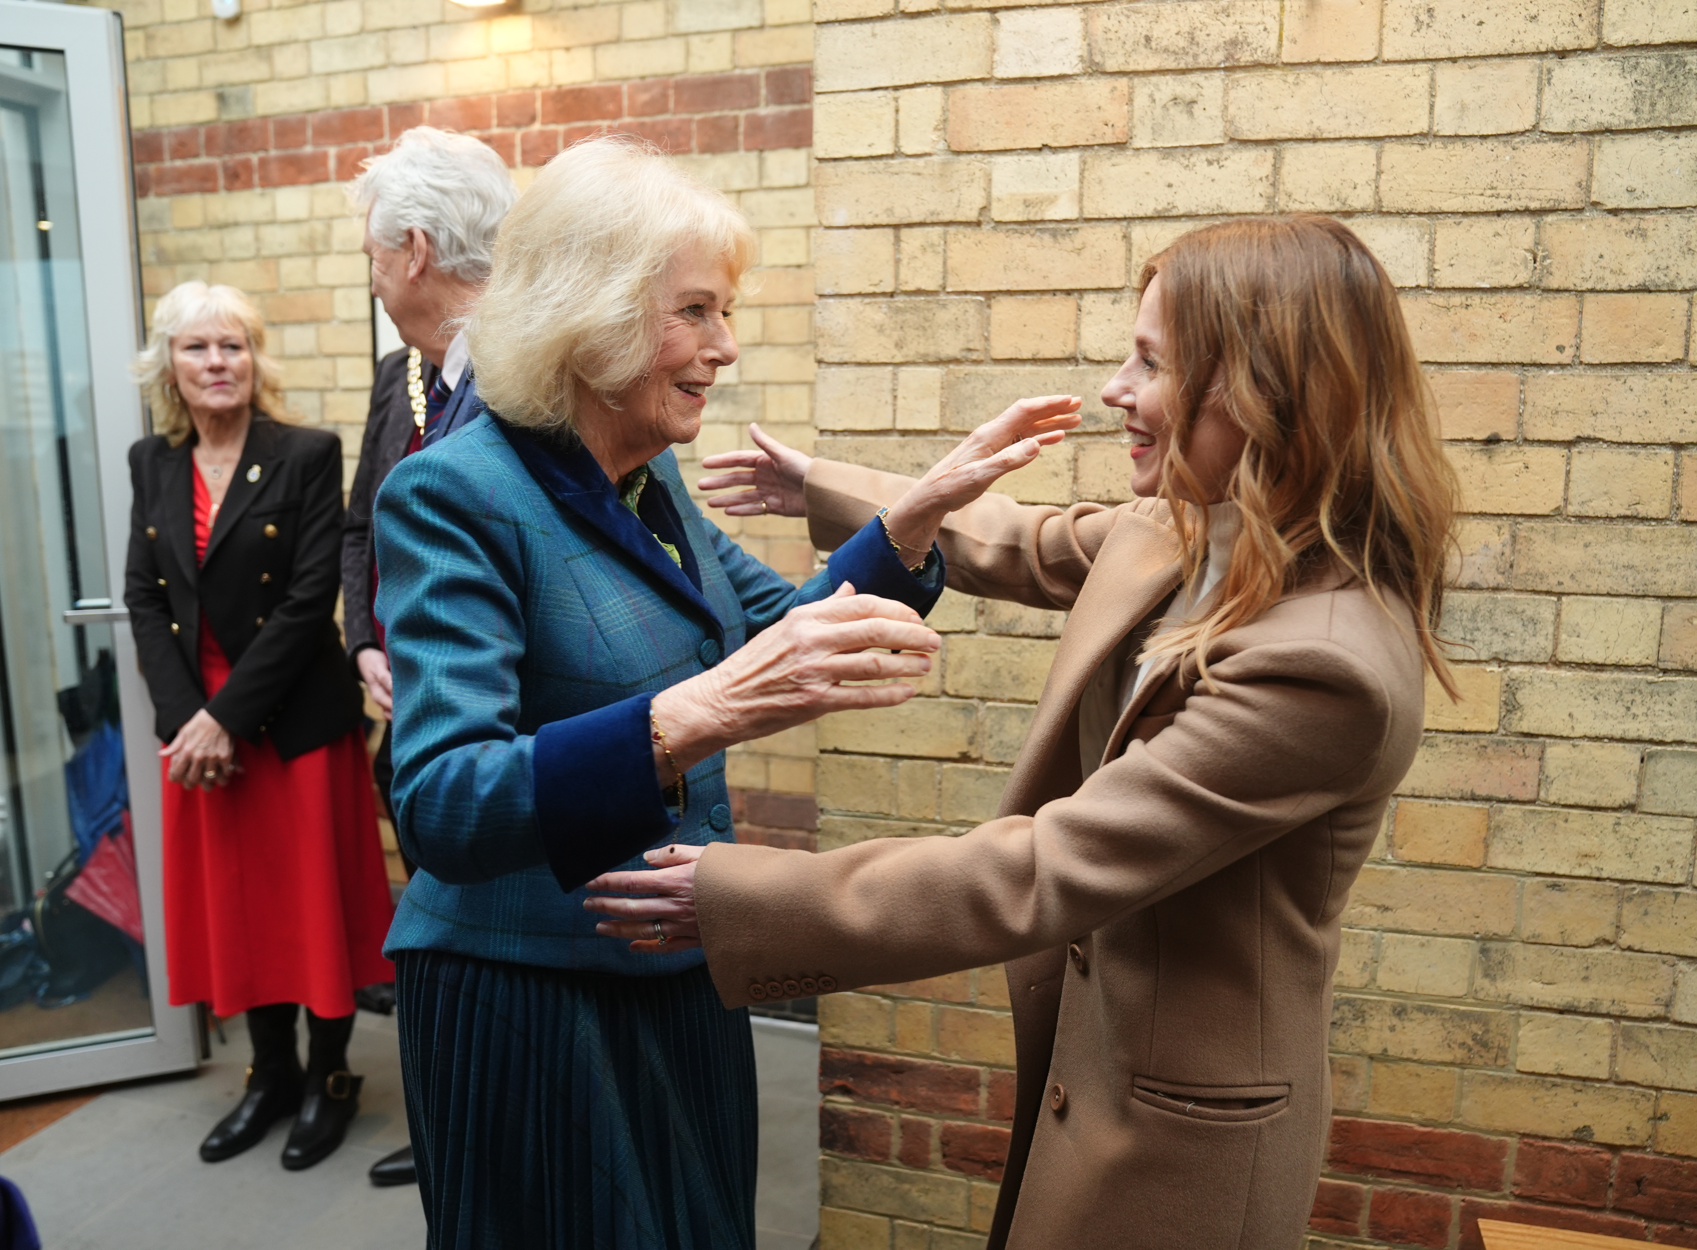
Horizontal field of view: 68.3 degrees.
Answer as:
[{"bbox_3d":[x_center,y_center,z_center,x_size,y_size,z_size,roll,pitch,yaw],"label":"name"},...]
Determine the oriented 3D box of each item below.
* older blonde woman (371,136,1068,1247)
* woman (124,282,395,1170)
[{"bbox_3d":[-0.113,0.399,1.187,0.640,1.680,0.550,3,9,15],"label":"older blonde woman"},{"bbox_3d":[-1.133,0.198,2.431,0.470,1.680,0.370,0,9,0],"label":"woman"}]

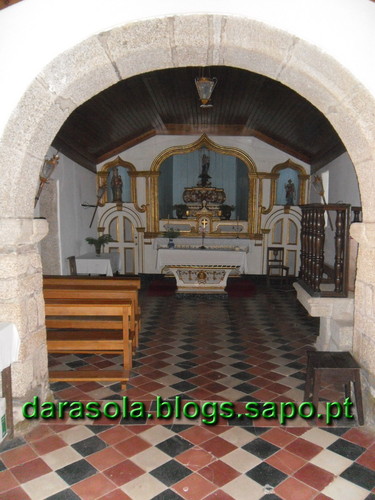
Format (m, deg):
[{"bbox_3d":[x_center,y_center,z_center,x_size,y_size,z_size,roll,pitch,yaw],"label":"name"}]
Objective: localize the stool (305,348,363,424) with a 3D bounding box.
[{"bbox_3d":[1.157,1.086,3.245,0.390,0.430,0.390,0,5,7],"label":"stool"}]

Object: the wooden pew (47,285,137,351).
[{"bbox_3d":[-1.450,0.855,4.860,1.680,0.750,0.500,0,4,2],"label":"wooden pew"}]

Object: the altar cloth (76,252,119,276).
[{"bbox_3d":[-1.980,0.322,8.950,0.740,0.370,1.100,0,4,2],"label":"altar cloth"}]

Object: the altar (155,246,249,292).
[{"bbox_3d":[0.310,0.425,8.550,1.800,0.880,0.680,0,4,3],"label":"altar"}]

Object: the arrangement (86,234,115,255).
[{"bbox_3d":[-1.970,-0.098,9.100,0.580,0.460,0.460,0,4,0],"label":"arrangement"}]

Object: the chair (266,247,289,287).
[{"bbox_3d":[2.140,0.428,9.600,0.440,0.940,0.460,0,4,2],"label":"chair"}]

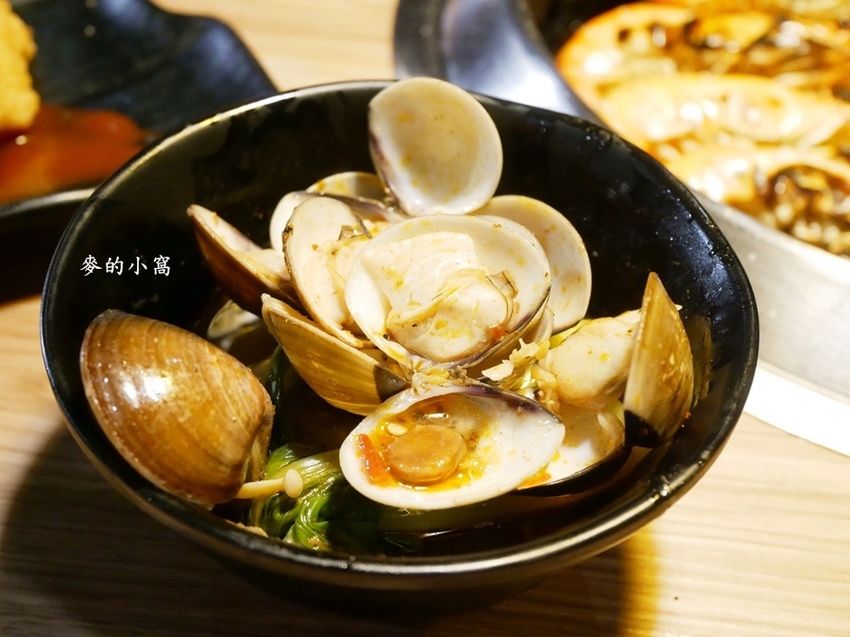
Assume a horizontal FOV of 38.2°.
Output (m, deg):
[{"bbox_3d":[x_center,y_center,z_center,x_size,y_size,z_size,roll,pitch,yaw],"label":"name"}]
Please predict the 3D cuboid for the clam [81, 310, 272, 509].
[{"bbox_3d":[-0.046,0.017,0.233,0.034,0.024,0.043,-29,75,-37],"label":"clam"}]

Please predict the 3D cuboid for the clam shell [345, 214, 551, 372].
[{"bbox_3d":[0.005,-0.004,0.252,0.041,0.013,0.035,3,65,6],"label":"clam shell"}]

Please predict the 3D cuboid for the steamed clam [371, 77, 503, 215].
[{"bbox_3d":[0.002,-0.039,0.280,0.034,0.011,0.030,41,72,-8],"label":"steamed clam"}]

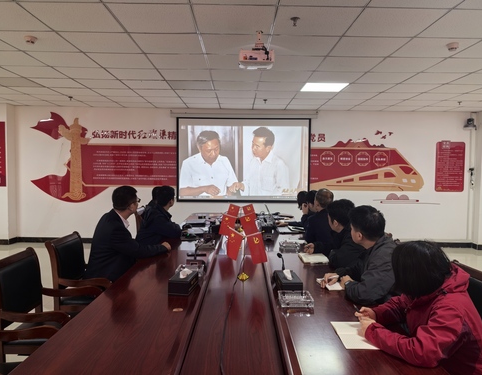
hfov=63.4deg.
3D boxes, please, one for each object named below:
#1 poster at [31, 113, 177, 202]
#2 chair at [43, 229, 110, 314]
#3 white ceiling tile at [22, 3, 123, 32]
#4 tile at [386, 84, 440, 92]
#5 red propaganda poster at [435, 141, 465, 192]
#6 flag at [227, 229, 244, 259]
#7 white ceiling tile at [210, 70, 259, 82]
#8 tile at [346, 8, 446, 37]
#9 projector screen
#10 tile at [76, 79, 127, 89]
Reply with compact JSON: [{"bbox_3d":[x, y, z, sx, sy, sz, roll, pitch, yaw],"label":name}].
[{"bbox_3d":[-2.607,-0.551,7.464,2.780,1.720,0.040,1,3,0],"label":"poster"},{"bbox_3d":[-1.099,0.826,2.922,0.590,0.930,0.560,1,3,-2],"label":"chair"},{"bbox_3d":[-1.246,-1.293,2.955,0.600,0.020,0.600,1,3,0],"label":"white ceiling tile"},{"bbox_3d":[2.337,-1.355,5.333,0.600,0.020,0.590,1,3,-1],"label":"tile"},{"bbox_3d":[3.949,-0.389,7.346,0.555,0.964,0.020,1,3,-1],"label":"red propaganda poster"},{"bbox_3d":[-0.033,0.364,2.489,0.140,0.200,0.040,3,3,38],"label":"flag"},{"bbox_3d":[-0.057,-1.369,4.750,0.600,0.030,0.600,1,3,0],"label":"white ceiling tile"},{"bbox_3d":[1.155,-1.255,2.961,0.600,0.030,0.600,1,3,0],"label":"tile"},{"bbox_3d":[0.050,-0.503,7.404,2.520,1.600,0.050,1,3,0],"label":"projector screen"},{"bbox_3d":[-1.863,-1.417,5.307,0.600,0.020,0.600,1,3,0],"label":"tile"}]

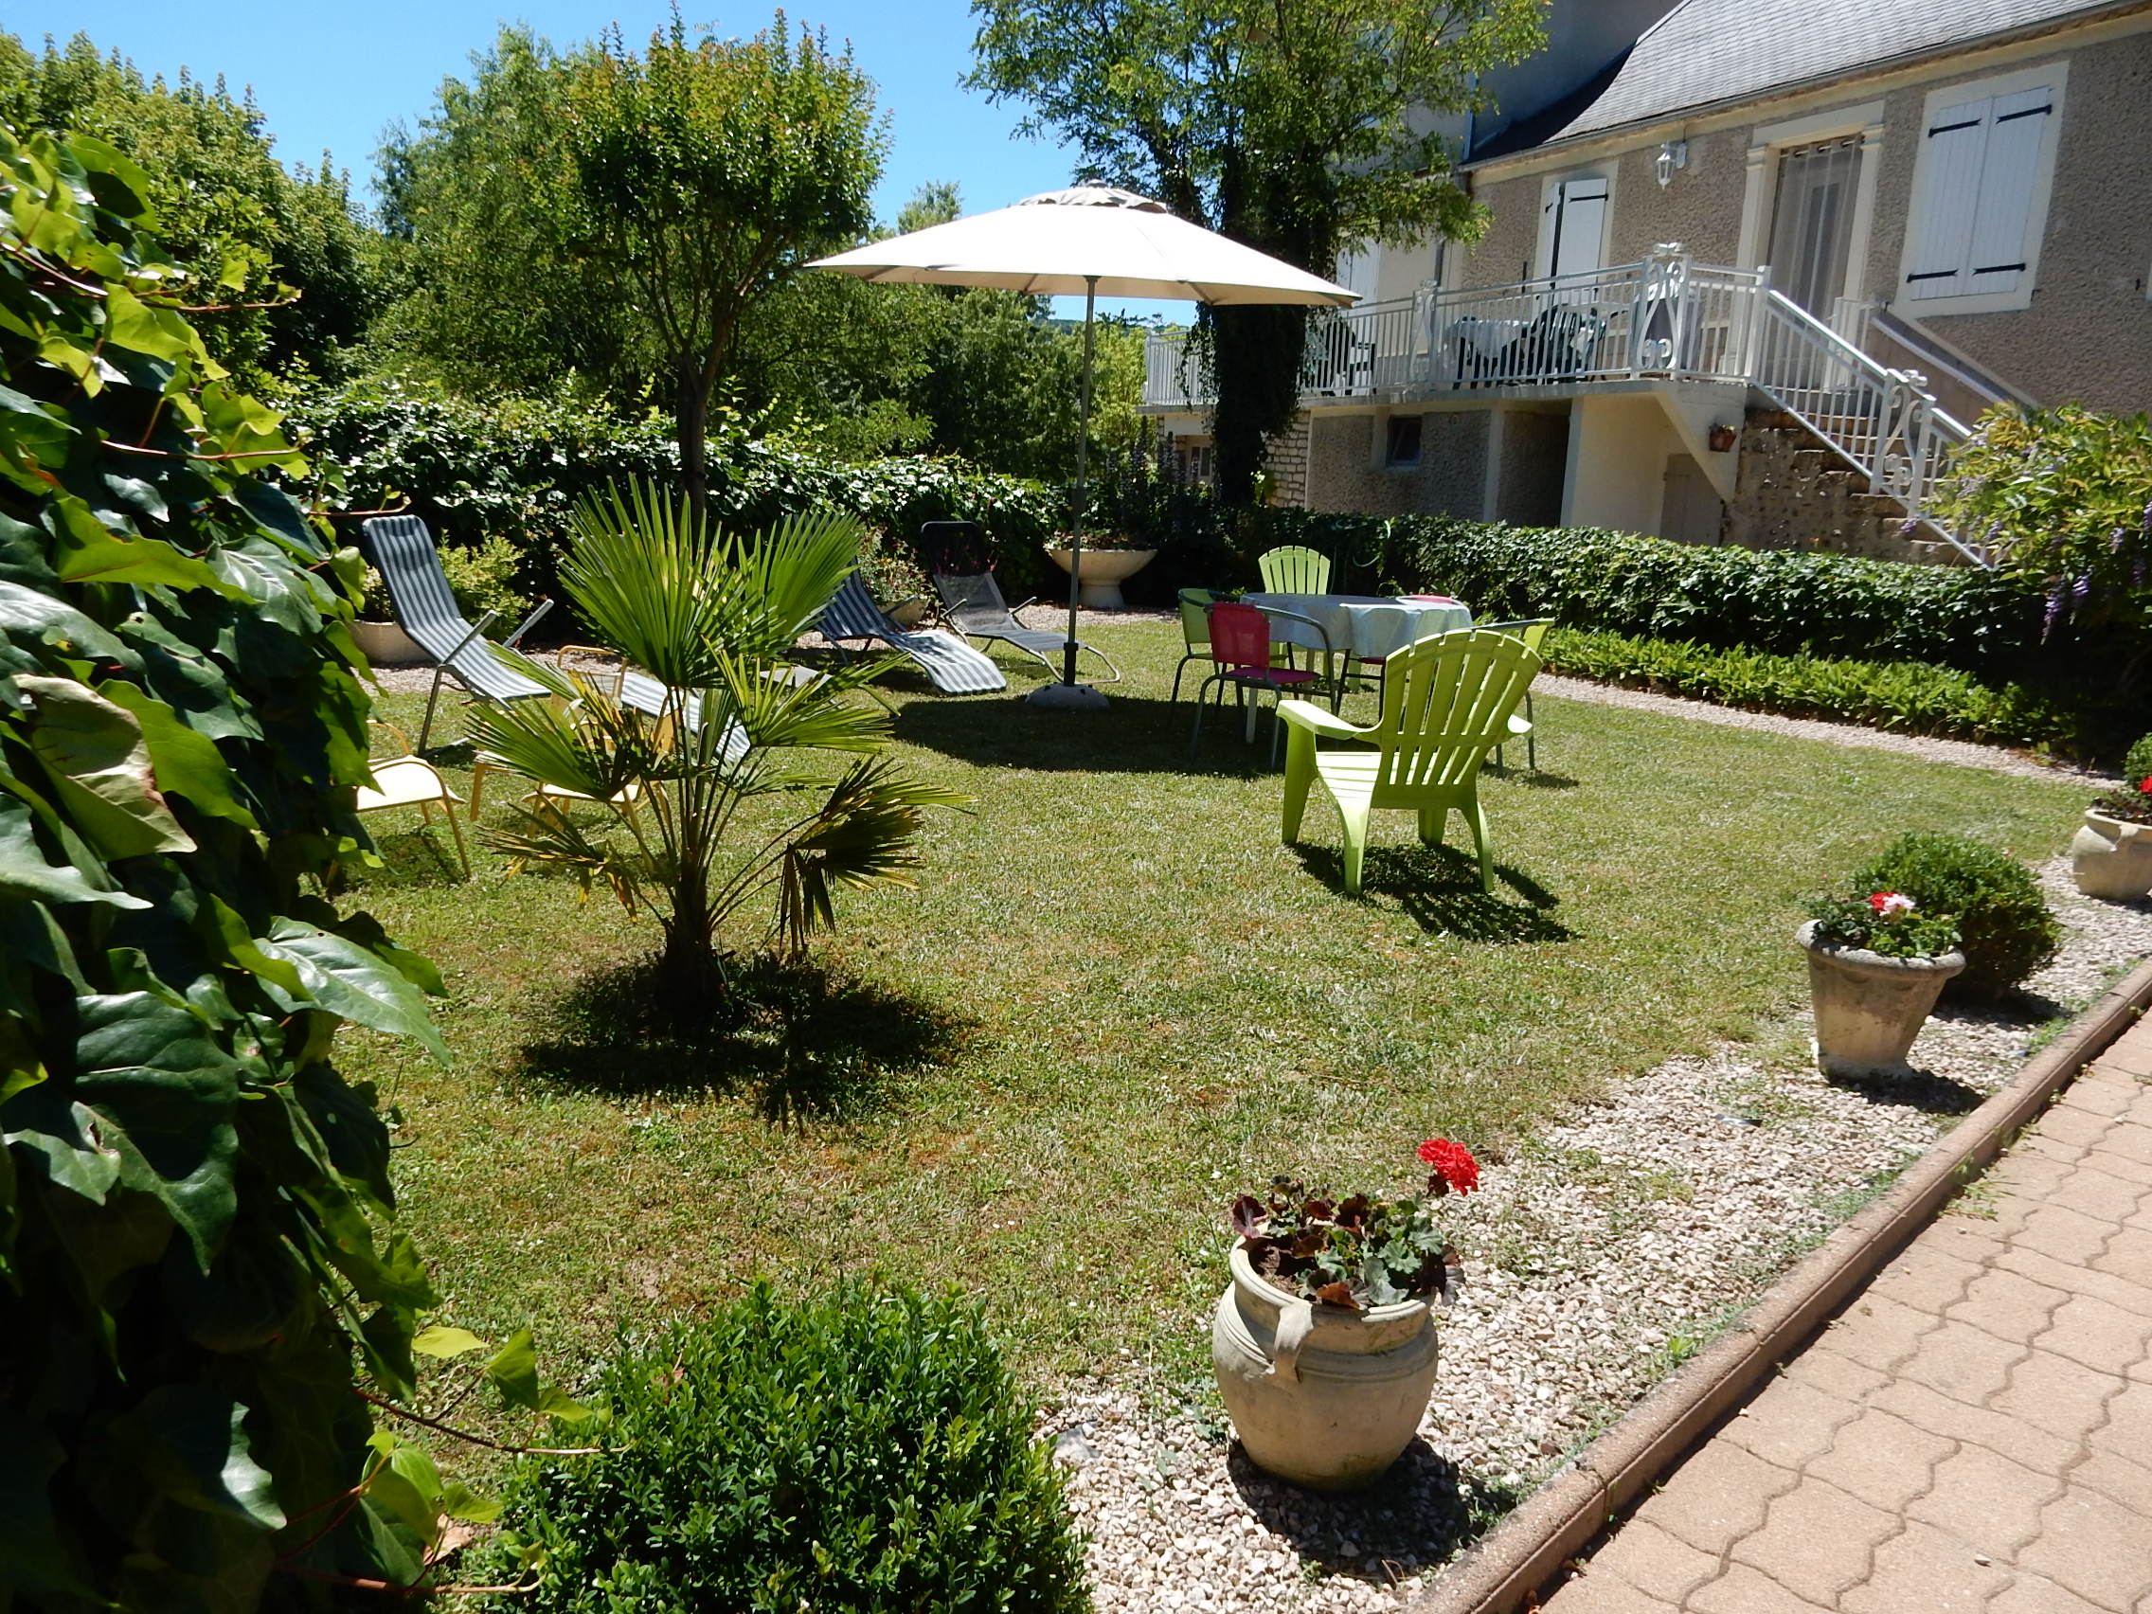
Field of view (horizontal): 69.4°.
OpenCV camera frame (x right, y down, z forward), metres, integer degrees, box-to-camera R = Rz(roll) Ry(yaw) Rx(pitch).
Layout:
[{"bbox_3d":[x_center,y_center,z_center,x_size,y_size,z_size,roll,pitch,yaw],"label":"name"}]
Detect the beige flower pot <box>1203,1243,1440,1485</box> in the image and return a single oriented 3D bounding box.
[{"bbox_3d":[0.346,0.745,2.086,0.305,0.280,0.305,2,12,0],"label":"beige flower pot"}]

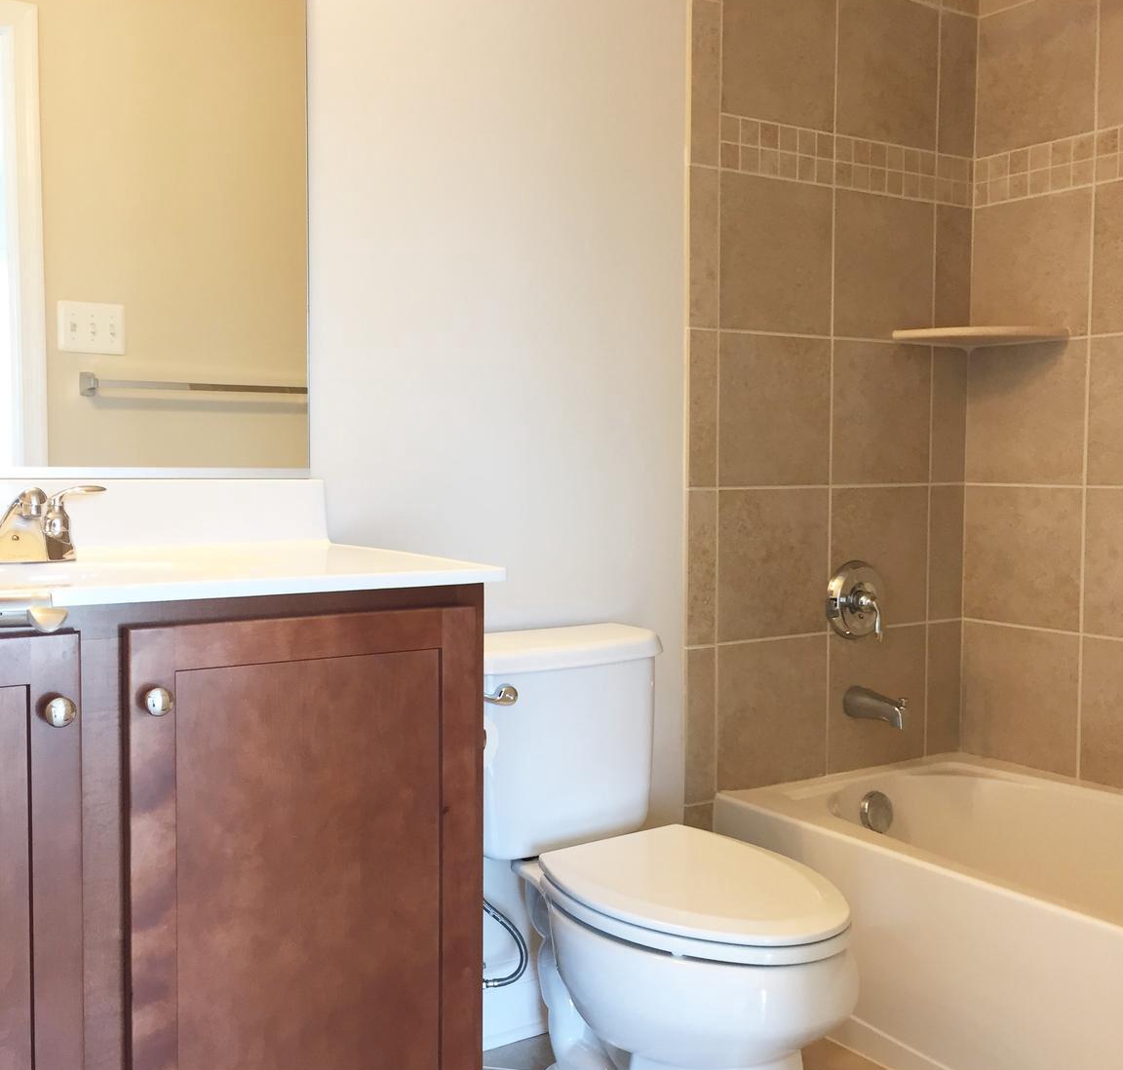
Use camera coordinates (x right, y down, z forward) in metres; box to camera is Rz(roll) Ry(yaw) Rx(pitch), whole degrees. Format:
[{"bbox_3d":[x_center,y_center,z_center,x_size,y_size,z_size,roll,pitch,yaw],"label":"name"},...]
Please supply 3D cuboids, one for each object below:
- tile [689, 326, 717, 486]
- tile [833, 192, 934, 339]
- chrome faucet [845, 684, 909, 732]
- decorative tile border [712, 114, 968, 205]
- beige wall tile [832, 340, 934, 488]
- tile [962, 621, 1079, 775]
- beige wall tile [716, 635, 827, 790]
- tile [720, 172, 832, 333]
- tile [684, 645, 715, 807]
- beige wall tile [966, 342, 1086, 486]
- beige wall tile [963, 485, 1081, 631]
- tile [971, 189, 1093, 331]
[{"bbox_3d":[0.273,-0.243,2.447,0.074,0.305,0.010,-3,5,-33],"label":"tile"},{"bbox_3d":[0.684,-0.563,2.657,0.300,0.302,0.010,-2,5,-33],"label":"tile"},{"bbox_3d":[0.661,0.361,2.618,0.064,0.070,0.137,-2,5,-33],"label":"chrome faucet"},{"bbox_3d":[0.619,-0.776,2.634,0.738,0.101,0.010,-3,5,-33],"label":"decorative tile border"},{"bbox_3d":[0.694,-0.262,2.718,0.304,0.305,0.010,-3,5,-33],"label":"beige wall tile"},{"bbox_3d":[1.008,0.351,2.759,0.010,0.303,0.296,-3,5,-33],"label":"tile"},{"bbox_3d":[0.435,0.369,2.595,0.302,0.304,0.010,-3,5,-33],"label":"beige wall tile"},{"bbox_3d":[0.431,-0.553,2.503,0.304,0.304,0.010,-3,5,-33],"label":"tile"},{"bbox_3d":[0.269,0.373,2.464,0.075,0.303,0.010,-3,5,-33],"label":"tile"},{"bbox_3d":[1.002,-0.259,2.700,0.010,0.302,0.295,-2,5,-33],"label":"beige wall tile"},{"bbox_3d":[1.002,0.046,2.720,0.010,0.303,0.295,-2,5,-33],"label":"beige wall tile"},{"bbox_3d":[1.008,-0.567,2.694,0.010,0.304,0.296,-3,5,-33],"label":"tile"}]

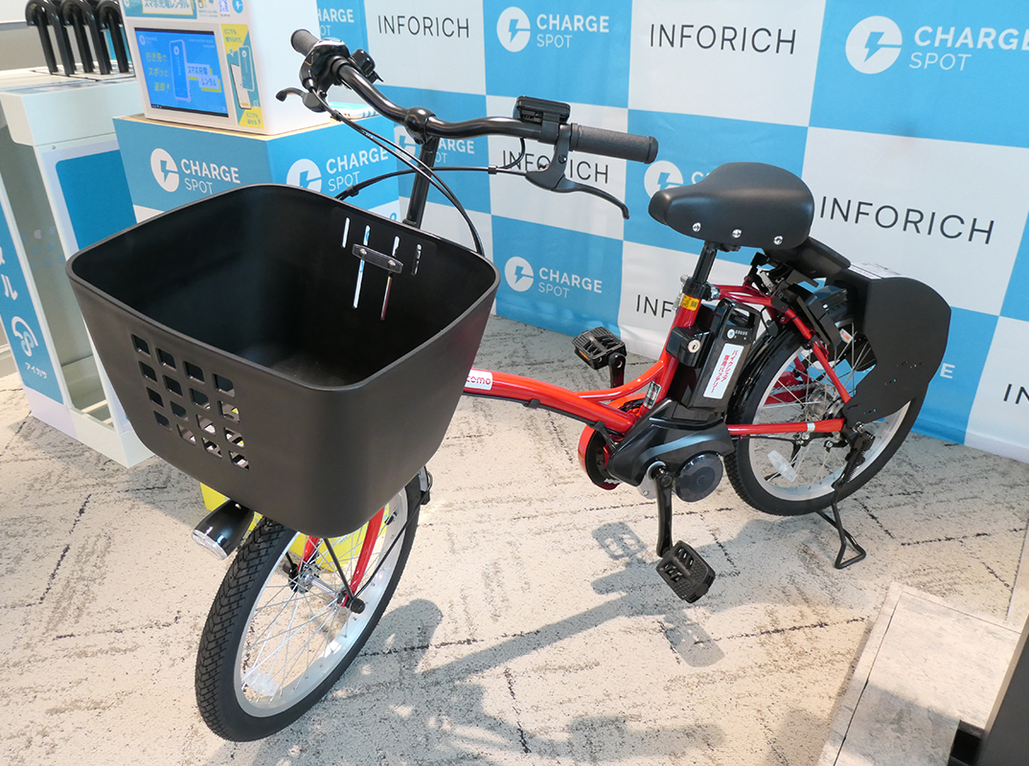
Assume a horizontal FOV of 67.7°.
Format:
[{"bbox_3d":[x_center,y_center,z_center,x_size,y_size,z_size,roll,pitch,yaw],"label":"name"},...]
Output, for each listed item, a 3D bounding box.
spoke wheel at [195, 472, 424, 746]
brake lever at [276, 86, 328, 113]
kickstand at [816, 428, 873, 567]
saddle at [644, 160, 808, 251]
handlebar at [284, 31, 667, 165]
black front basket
[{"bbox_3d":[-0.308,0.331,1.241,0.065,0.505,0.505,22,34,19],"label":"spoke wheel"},{"bbox_3d":[-0.322,-0.426,1.154,0.123,0.038,0.040,26,37,32],"label":"brake lever"},{"bbox_3d":[0.677,0.195,1.653,0.130,0.320,0.240,-11,30,-19],"label":"kickstand"},{"bbox_3d":[0.346,-0.289,1.267,0.275,0.115,0.200,-11,29,-19],"label":"saddle"},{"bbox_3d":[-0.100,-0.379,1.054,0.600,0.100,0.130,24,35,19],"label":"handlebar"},{"bbox_3d":[-0.274,-0.038,0.992,0.430,0.262,0.362,23,39,18],"label":"black front basket"}]

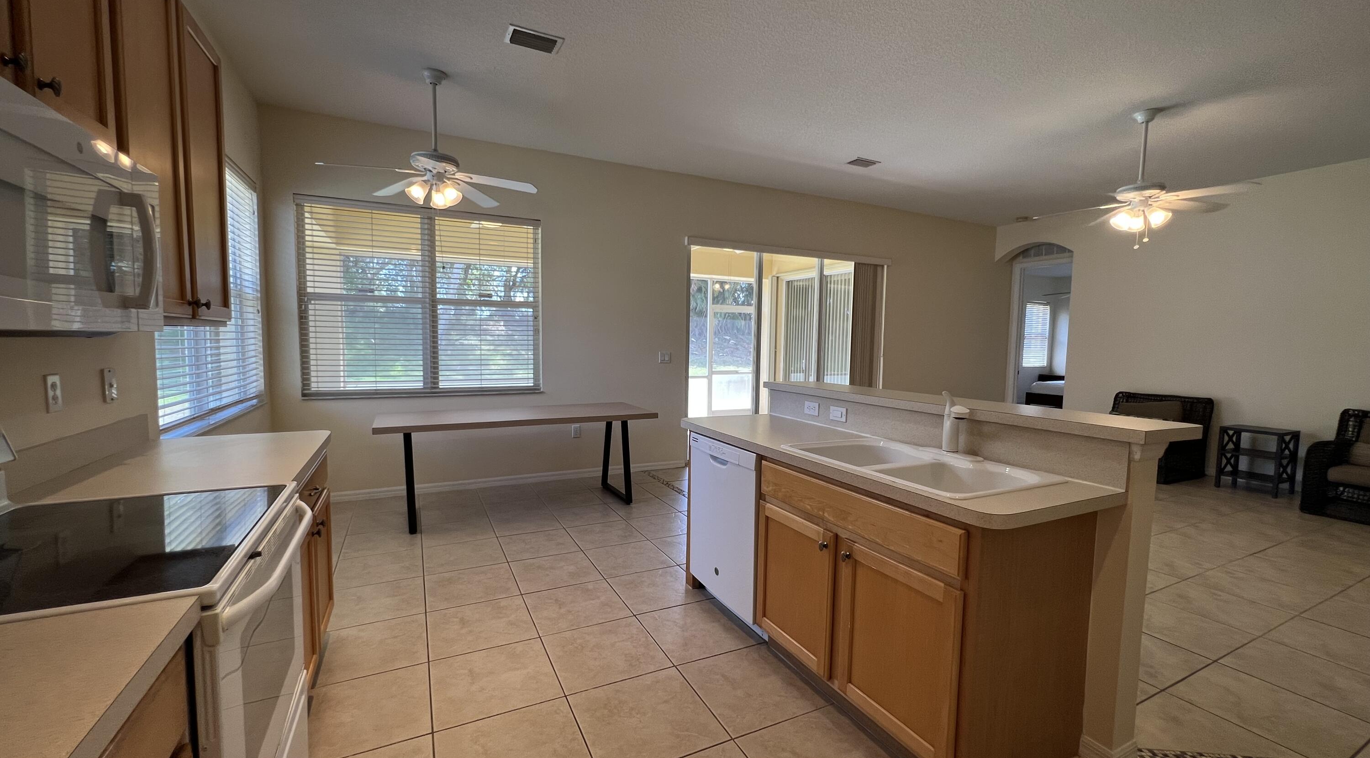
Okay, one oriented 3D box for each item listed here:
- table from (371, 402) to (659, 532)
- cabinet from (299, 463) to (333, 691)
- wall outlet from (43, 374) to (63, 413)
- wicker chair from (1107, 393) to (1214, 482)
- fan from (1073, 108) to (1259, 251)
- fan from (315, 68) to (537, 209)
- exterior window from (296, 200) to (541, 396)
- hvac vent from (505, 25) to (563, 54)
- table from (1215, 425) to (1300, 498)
[{"bbox_3d":[-1.338,0.649,4.210,2.046,0.745,0.755,-2,5,-27],"label":"table"},{"bbox_3d":[-1.716,0.756,1.857,0.606,0.874,0.894,-2,5,-27],"label":"cabinet"},{"bbox_3d":[-1.941,0.047,1.584,0.012,0.115,0.070,-2,5,-27],"label":"wall outlet"},{"bbox_3d":[4.915,0.588,5.486,0.814,0.824,0.804,-2,5,-27],"label":"wicker chair"},{"bbox_3d":[3.326,-1.442,3.750,1.271,0.963,1.271,-2,5,-27],"label":"fan"},{"bbox_3d":[-1.608,-1.521,3.292,1.291,0.854,1.271,-2,5,-27],"label":"fan"},{"bbox_3d":[-2.146,-0.637,4.364,1.817,1.519,0.060,-1,5,-26],"label":"exterior window"},{"bbox_3d":[-0.846,-1.906,2.901,0.298,0.020,0.184,-2,5,-27],"label":"hvac vent"},{"bbox_3d":[5.327,0.764,4.794,0.338,0.586,0.417,-2,5,-27],"label":"table"}]

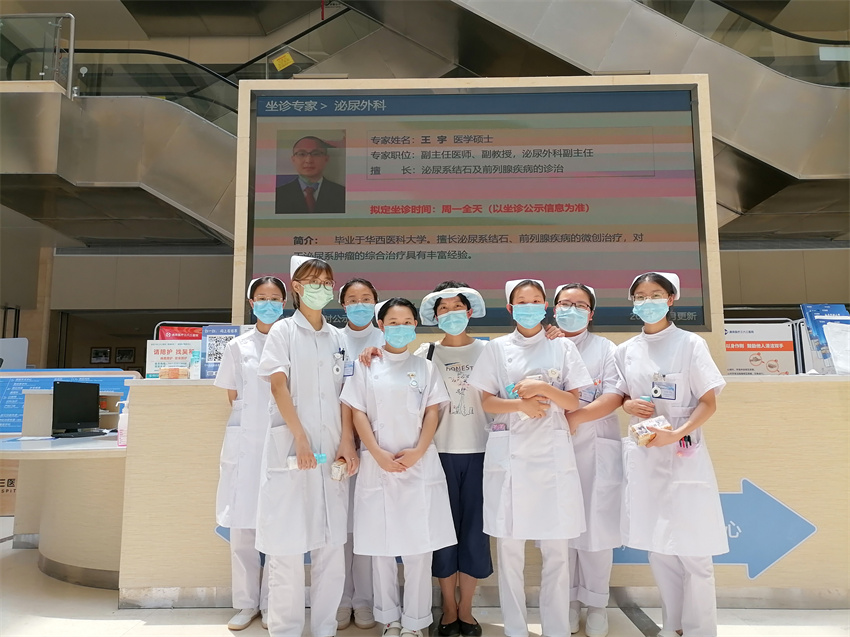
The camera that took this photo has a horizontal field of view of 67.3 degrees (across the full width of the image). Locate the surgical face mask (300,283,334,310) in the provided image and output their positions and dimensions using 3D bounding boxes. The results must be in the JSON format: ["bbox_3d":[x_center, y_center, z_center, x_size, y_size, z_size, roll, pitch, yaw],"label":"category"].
[{"bbox_3d":[-0.454,-0.093,2.700,0.136,0.110,0.080,4,-11,-31],"label":"surgical face mask"}]

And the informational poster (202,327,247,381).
[{"bbox_3d":[-1.108,0.185,3.470,0.215,0.297,0.012,0,-10,1],"label":"informational poster"}]

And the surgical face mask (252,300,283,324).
[{"bbox_3d":[-0.766,-0.028,3.120,0.144,0.112,0.080,1,-7,-14],"label":"surgical face mask"}]

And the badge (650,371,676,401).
[{"bbox_3d":[0.973,0.275,2.600,0.098,0.115,0.015,-2,-12,12],"label":"badge"}]

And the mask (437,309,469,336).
[{"bbox_3d":[0.133,0.021,2.980,0.138,0.110,0.080,-9,-15,0],"label":"mask"}]

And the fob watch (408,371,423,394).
[{"bbox_3d":[-0.044,0.293,2.900,0.062,0.092,0.015,0,-12,-1],"label":"fob watch"}]

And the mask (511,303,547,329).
[{"bbox_3d":[0.442,-0.011,2.700,0.144,0.110,0.080,-1,-7,6],"label":"mask"}]

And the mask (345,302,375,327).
[{"bbox_3d":[-0.314,-0.018,3.090,0.140,0.110,0.080,-3,-6,-9],"label":"mask"}]

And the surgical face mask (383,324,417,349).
[{"bbox_3d":[-0.111,0.084,2.930,0.144,0.107,0.080,1,-7,-7],"label":"surgical face mask"}]

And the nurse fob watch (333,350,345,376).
[{"bbox_3d":[-0.368,0.193,2.700,0.040,0.093,0.015,5,-9,-35],"label":"nurse fob watch"}]

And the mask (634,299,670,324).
[{"bbox_3d":[0.933,-0.028,2.630,0.142,0.104,0.080,-4,-8,29],"label":"mask"}]

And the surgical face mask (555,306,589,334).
[{"bbox_3d":[0.659,0.006,2.850,0.150,0.113,0.080,1,-6,13],"label":"surgical face mask"}]

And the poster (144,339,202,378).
[{"bbox_3d":[-1.359,0.225,3.460,0.295,0.210,0.012,0,-10,1],"label":"poster"}]

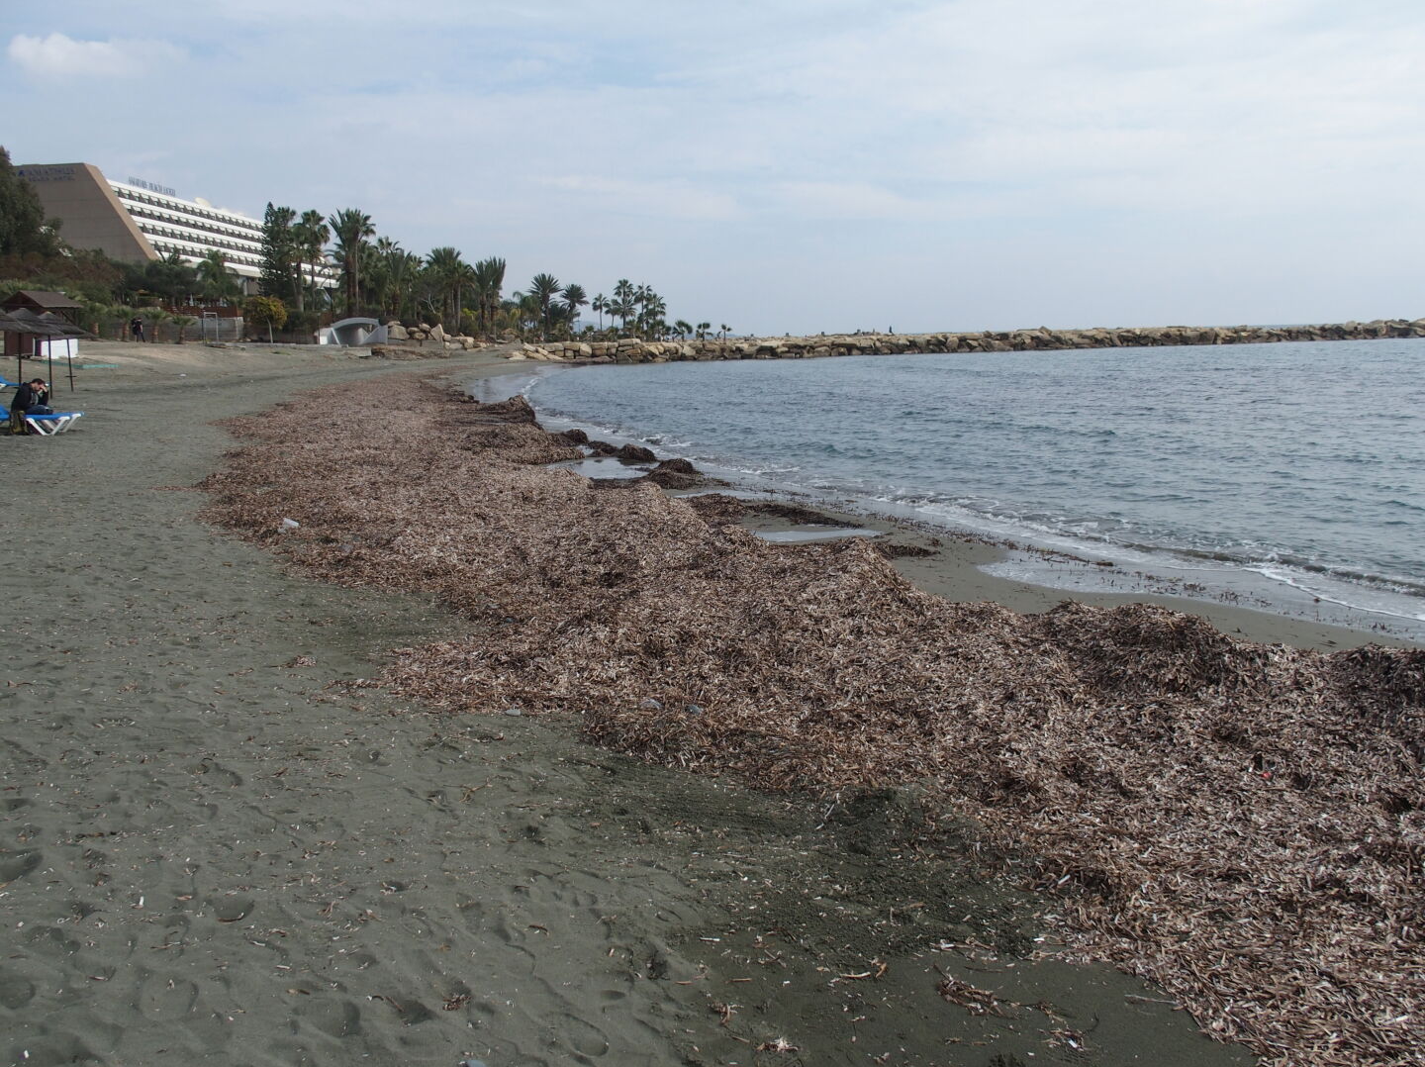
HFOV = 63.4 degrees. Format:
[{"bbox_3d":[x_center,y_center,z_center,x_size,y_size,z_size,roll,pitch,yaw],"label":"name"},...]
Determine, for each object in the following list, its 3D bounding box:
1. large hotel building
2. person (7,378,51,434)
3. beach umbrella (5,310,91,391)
[{"bbox_3d":[-107.891,-61.015,253.213,26.960,23.496,108.000,-1,10,-1],"label":"large hotel building"},{"bbox_3d":[-13.595,-2.538,23.000,0.720,1.080,0.520,-2,10,-6],"label":"person"},{"bbox_3d":[-18.017,-4.875,31.300,2.328,2.316,2.328,-1,10,0],"label":"beach umbrella"}]

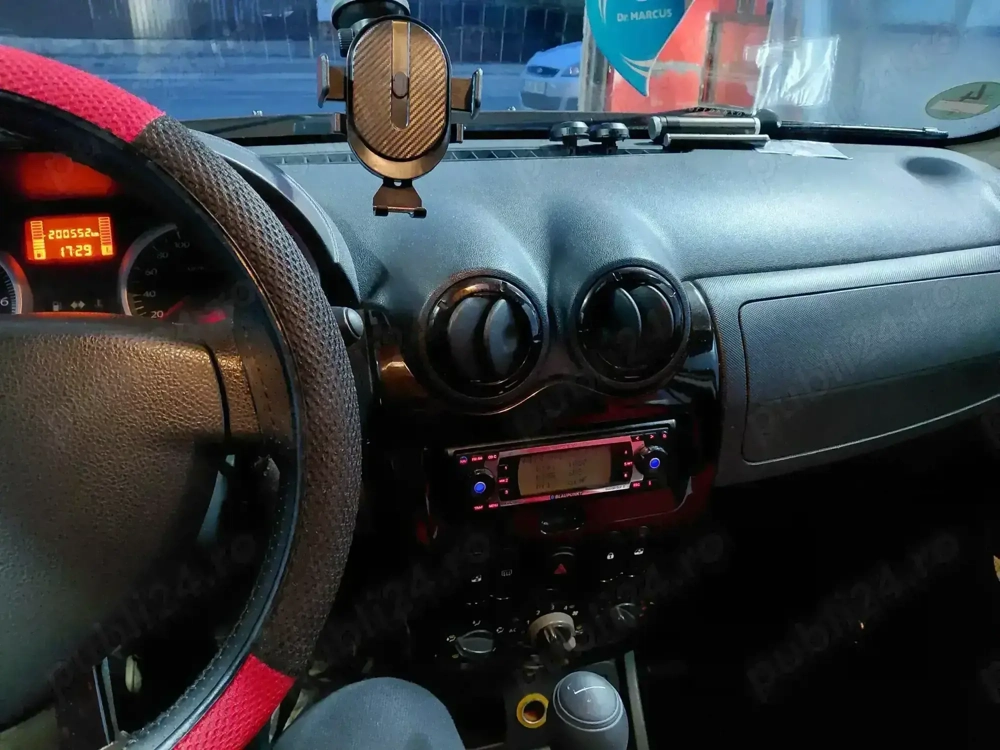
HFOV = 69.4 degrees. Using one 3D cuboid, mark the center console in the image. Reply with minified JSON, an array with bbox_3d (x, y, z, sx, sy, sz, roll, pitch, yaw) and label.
[{"bbox_3d":[0.040,0.135,0.580,0.300,0.440,0.240,-5,24,-16],"label":"center console"}]

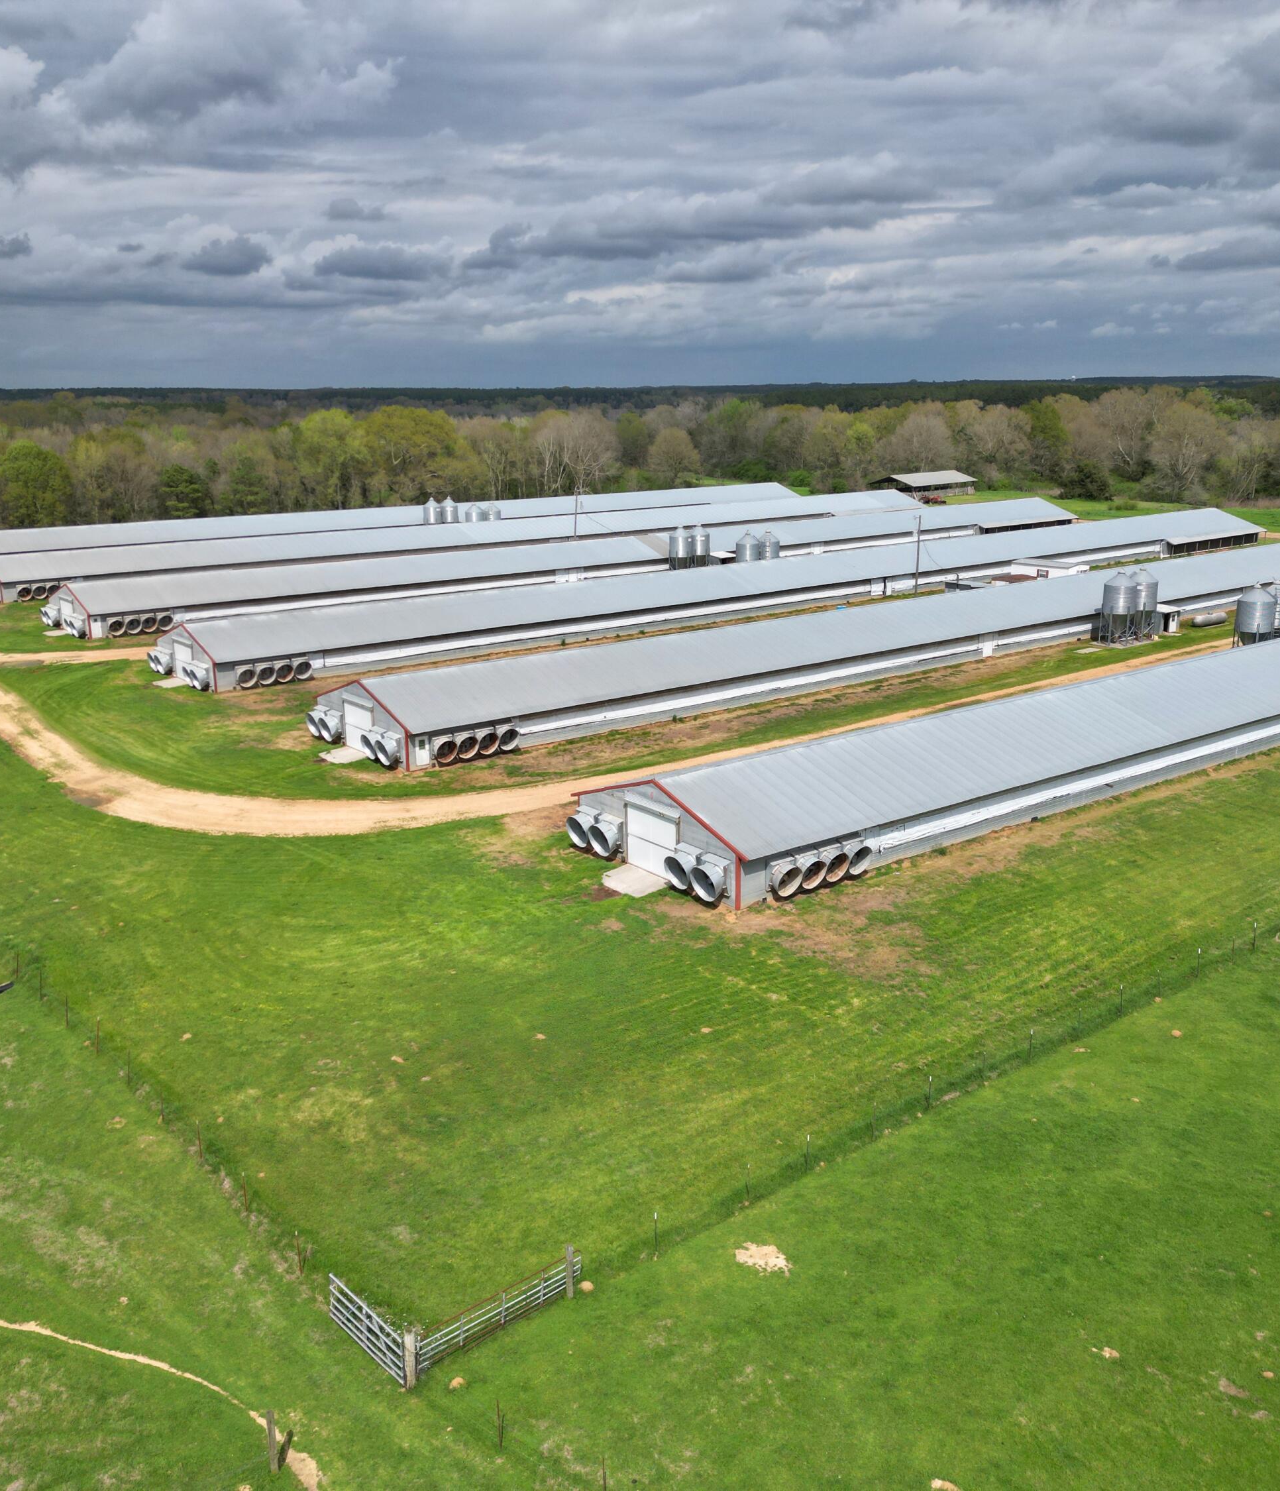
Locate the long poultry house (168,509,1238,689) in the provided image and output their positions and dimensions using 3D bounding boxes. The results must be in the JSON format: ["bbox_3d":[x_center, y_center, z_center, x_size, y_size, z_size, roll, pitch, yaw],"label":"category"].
[{"bbox_3d":[22.152,-19.157,151.614,148.800,4.530,14.140,-12,18,-36],"label":"long poultry house"}]

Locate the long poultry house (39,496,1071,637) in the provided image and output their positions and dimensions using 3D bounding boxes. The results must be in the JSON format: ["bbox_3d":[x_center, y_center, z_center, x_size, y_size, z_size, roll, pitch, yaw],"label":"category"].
[{"bbox_3d":[3.672,-24.971,175.262,149.760,4.530,14.140,-11,18,-36],"label":"long poultry house"}]

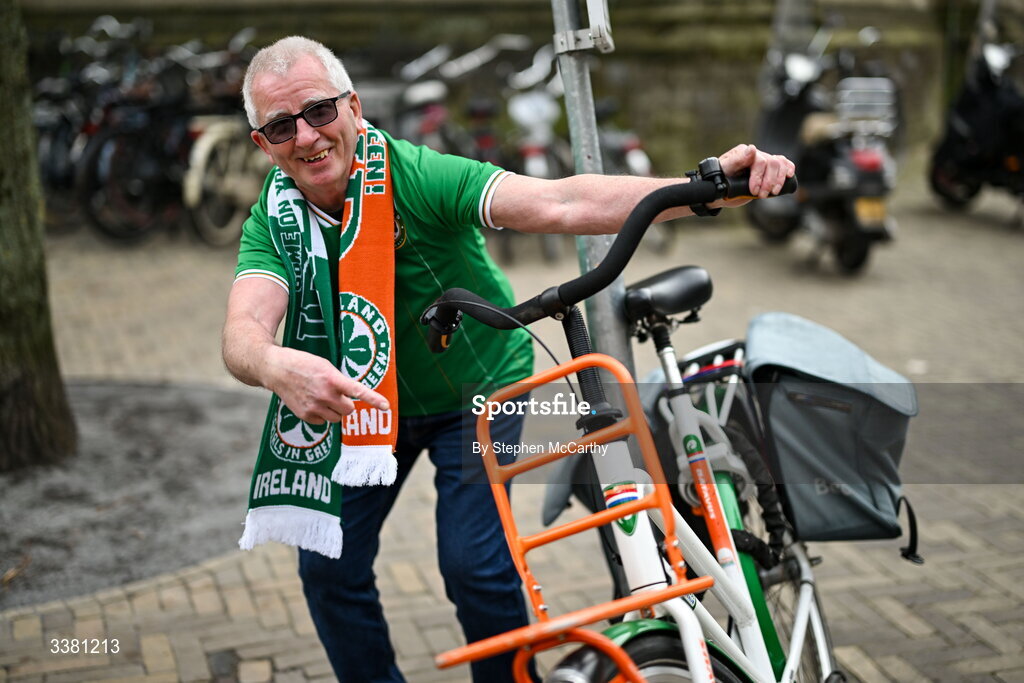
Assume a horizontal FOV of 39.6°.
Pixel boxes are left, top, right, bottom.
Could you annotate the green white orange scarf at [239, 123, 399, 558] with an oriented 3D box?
[{"bbox_3d":[-0.338,-0.008,2.505,0.280,0.750,0.250,0,15,2],"label":"green white orange scarf"}]

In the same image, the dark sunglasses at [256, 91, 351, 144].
[{"bbox_3d":[-0.344,-0.369,2.345,0.140,0.046,0.145,-19,14,2],"label":"dark sunglasses"}]

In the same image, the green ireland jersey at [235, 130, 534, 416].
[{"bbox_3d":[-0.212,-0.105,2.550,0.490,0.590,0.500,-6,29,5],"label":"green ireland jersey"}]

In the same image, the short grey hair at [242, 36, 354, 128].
[{"bbox_3d":[-0.364,-0.426,2.395,0.182,0.160,0.190,-19,14,2],"label":"short grey hair"}]

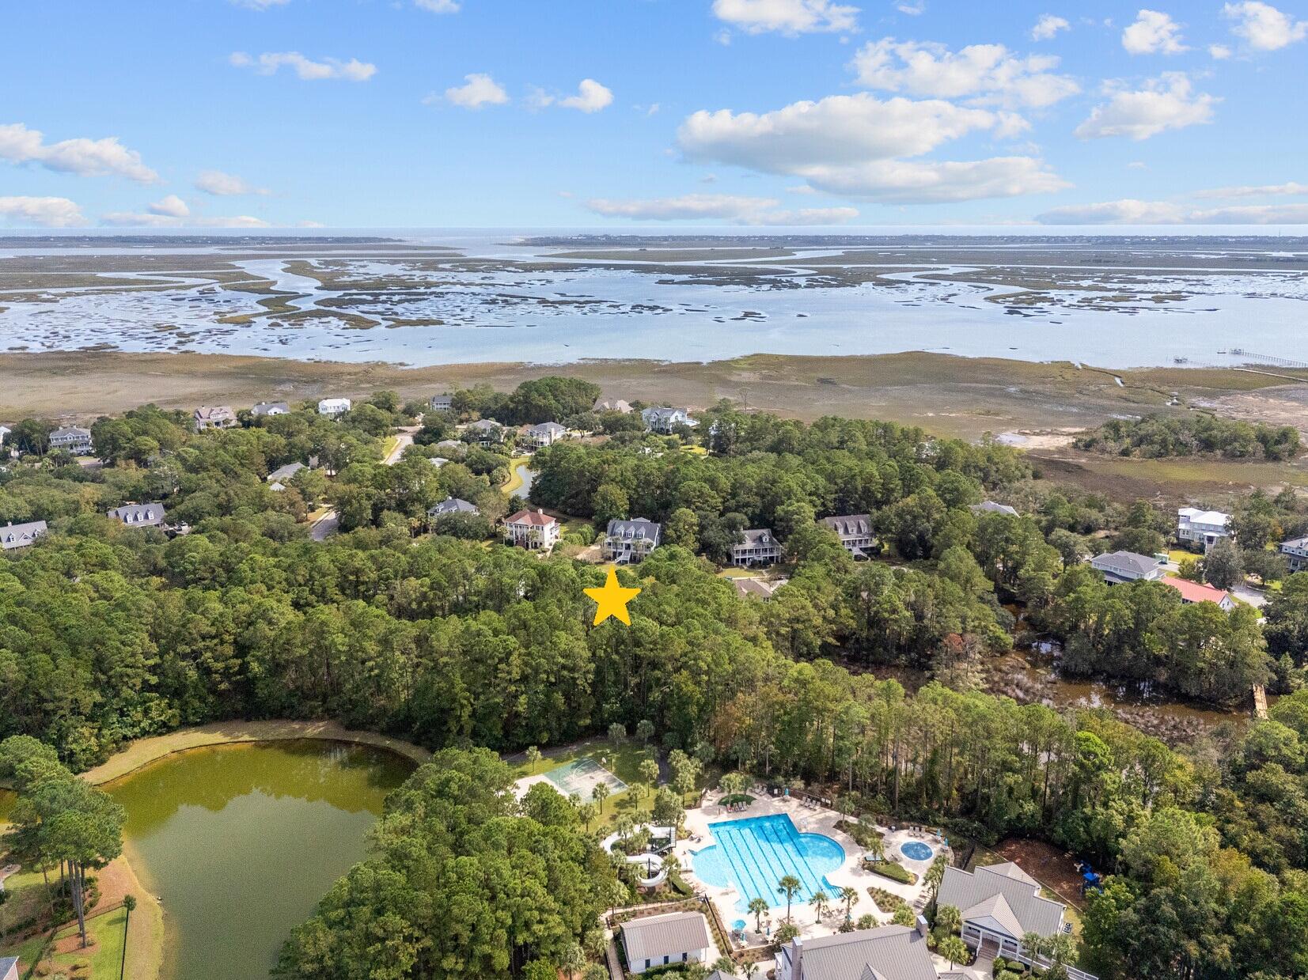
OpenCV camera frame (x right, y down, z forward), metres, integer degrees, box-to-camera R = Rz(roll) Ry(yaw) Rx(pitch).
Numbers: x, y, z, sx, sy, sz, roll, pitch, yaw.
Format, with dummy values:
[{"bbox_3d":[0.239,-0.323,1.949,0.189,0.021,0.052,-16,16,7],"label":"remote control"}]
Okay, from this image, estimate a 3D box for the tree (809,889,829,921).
[{"bbox_3d":[26.314,66.107,143.720,3.100,5.900,3.100,0,16,0],"label":"tree"}]

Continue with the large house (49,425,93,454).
[{"bbox_3d":[-279.849,-23.370,435.905,16.200,12.300,14.000,-9,19,-28],"label":"large house"}]

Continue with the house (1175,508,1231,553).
[{"bbox_3d":[188.500,12.350,311.760,15.000,12.300,12.500,8,18,25],"label":"house"}]

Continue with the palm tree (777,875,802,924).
[{"bbox_3d":[21.130,64.310,141.090,3.920,8.950,3.920,0,16,0],"label":"palm tree"}]

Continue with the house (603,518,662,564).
[{"bbox_3d":[-6.928,16.327,301.433,17.200,12.200,16.200,3,17,10],"label":"house"}]

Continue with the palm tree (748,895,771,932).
[{"bbox_3d":[16.330,65.960,140.460,3.450,6.150,3.450,0,16,0],"label":"palm tree"}]

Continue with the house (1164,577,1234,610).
[{"bbox_3d":[151.300,30.790,255.270,12.500,8.800,17.000,-13,21,-38],"label":"house"}]

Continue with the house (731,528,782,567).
[{"bbox_3d":[33.000,17.470,297.530,15.200,10.500,12.500,-2,17,-8],"label":"house"}]

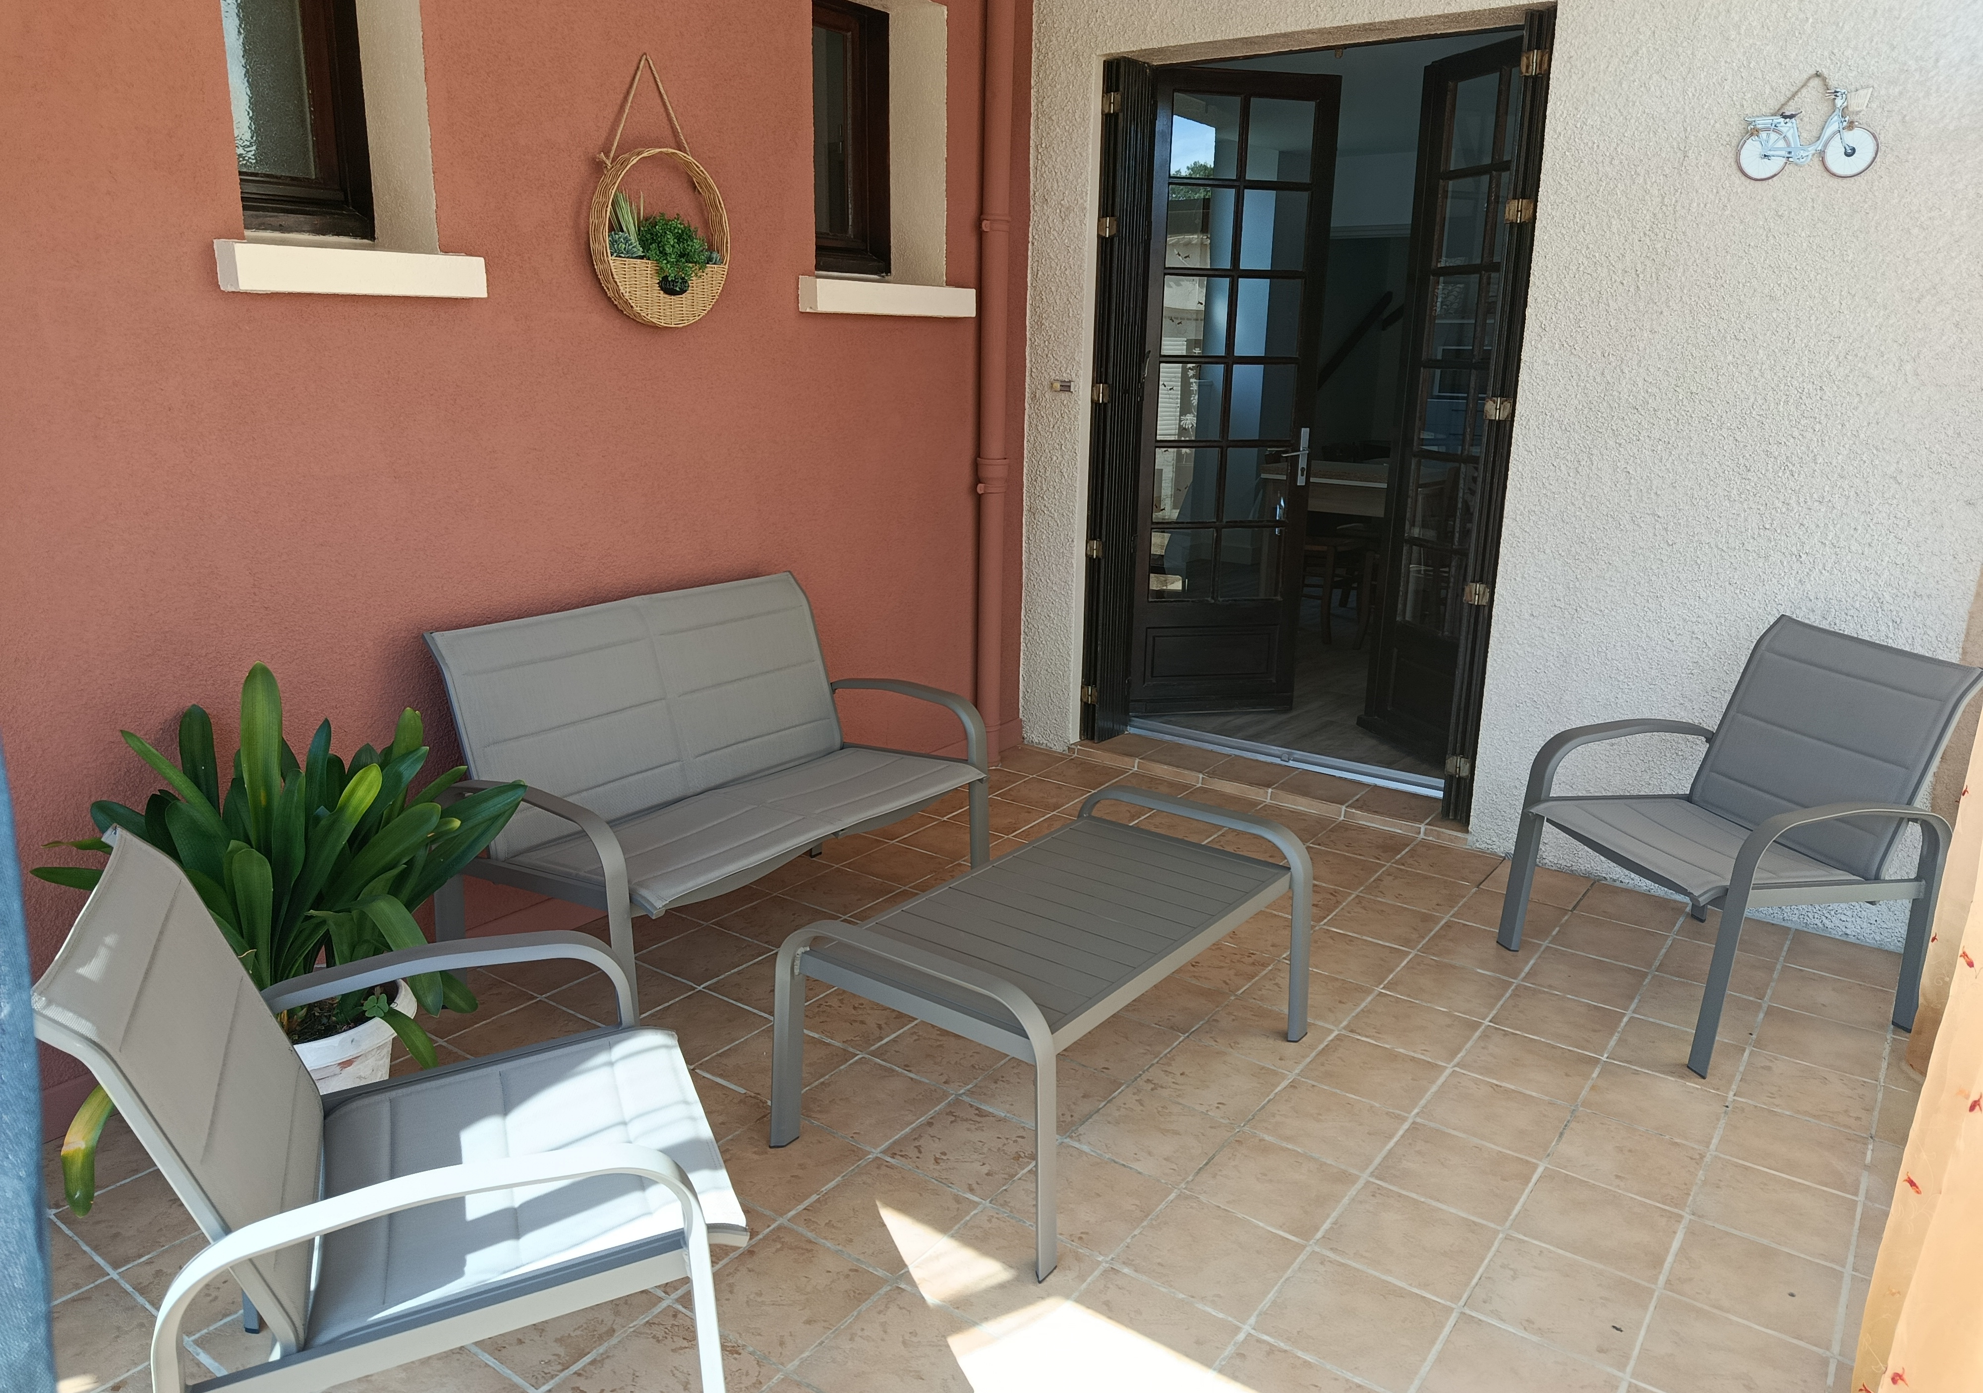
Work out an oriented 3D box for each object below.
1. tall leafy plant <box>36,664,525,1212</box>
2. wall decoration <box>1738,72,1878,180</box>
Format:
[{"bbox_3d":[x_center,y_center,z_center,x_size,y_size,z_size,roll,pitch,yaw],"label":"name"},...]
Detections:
[{"bbox_3d":[-1.258,0.373,2.501,0.693,0.882,0.743,1,14,0],"label":"tall leafy plant"},{"bbox_3d":[1.977,-1.375,3.327,0.302,0.239,0.025,11,17,34],"label":"wall decoration"}]

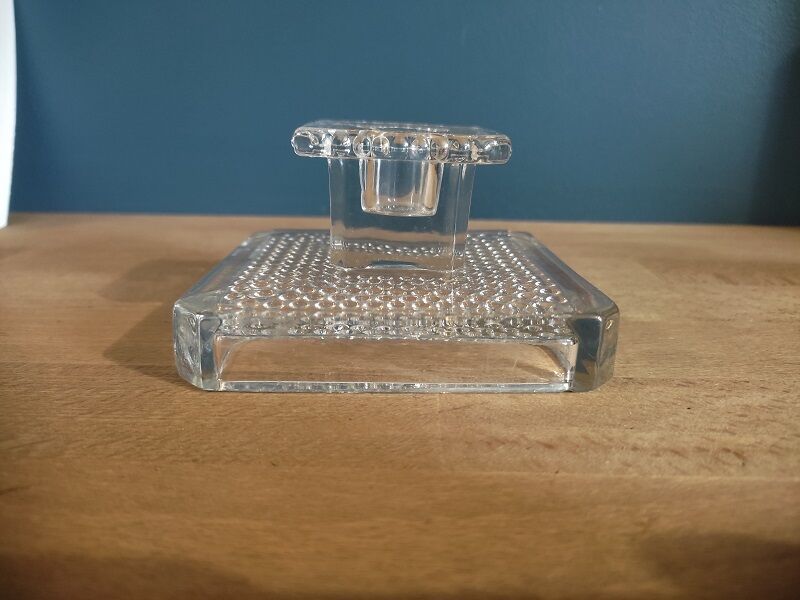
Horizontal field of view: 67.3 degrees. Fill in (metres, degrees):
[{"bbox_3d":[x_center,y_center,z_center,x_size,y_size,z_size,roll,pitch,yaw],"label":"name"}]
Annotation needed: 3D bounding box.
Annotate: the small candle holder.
[{"bbox_3d":[-0.001,-0.023,0.186,0.110,0.061,0.103,1,17,-2],"label":"small candle holder"}]

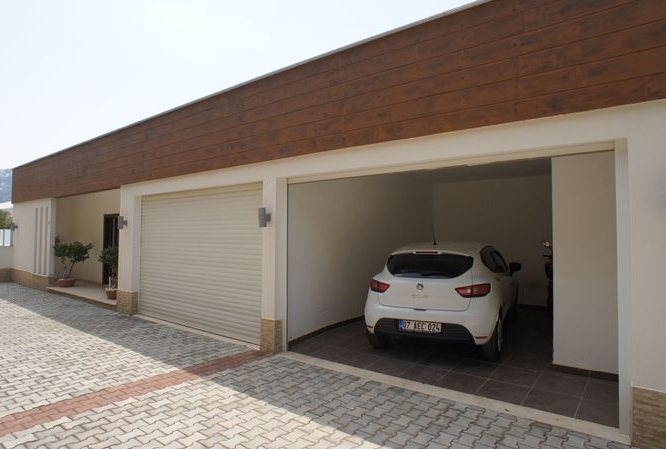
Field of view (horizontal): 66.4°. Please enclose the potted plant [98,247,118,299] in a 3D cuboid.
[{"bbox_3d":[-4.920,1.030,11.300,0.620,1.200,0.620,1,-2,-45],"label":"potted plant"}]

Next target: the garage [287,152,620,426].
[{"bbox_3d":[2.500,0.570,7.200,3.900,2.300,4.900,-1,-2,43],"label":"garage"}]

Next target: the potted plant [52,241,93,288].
[{"bbox_3d":[-7.100,1.080,13.900,0.850,1.200,0.920,1,-2,-45],"label":"potted plant"}]

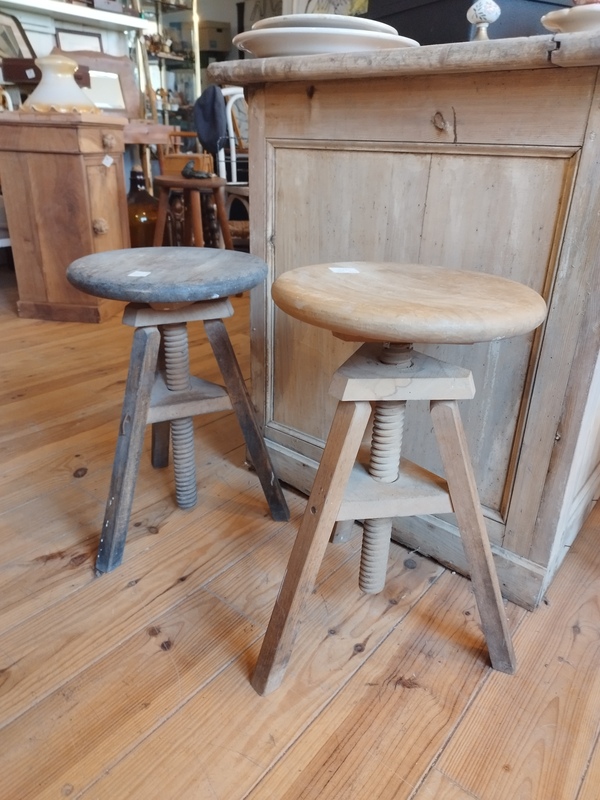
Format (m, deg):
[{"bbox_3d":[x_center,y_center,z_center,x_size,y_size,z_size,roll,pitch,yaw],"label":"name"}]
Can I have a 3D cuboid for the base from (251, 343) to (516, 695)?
[{"bbox_3d":[0.111,0.124,0.849,0.393,0.469,0.345,-2,24,-9],"label":"base"}]

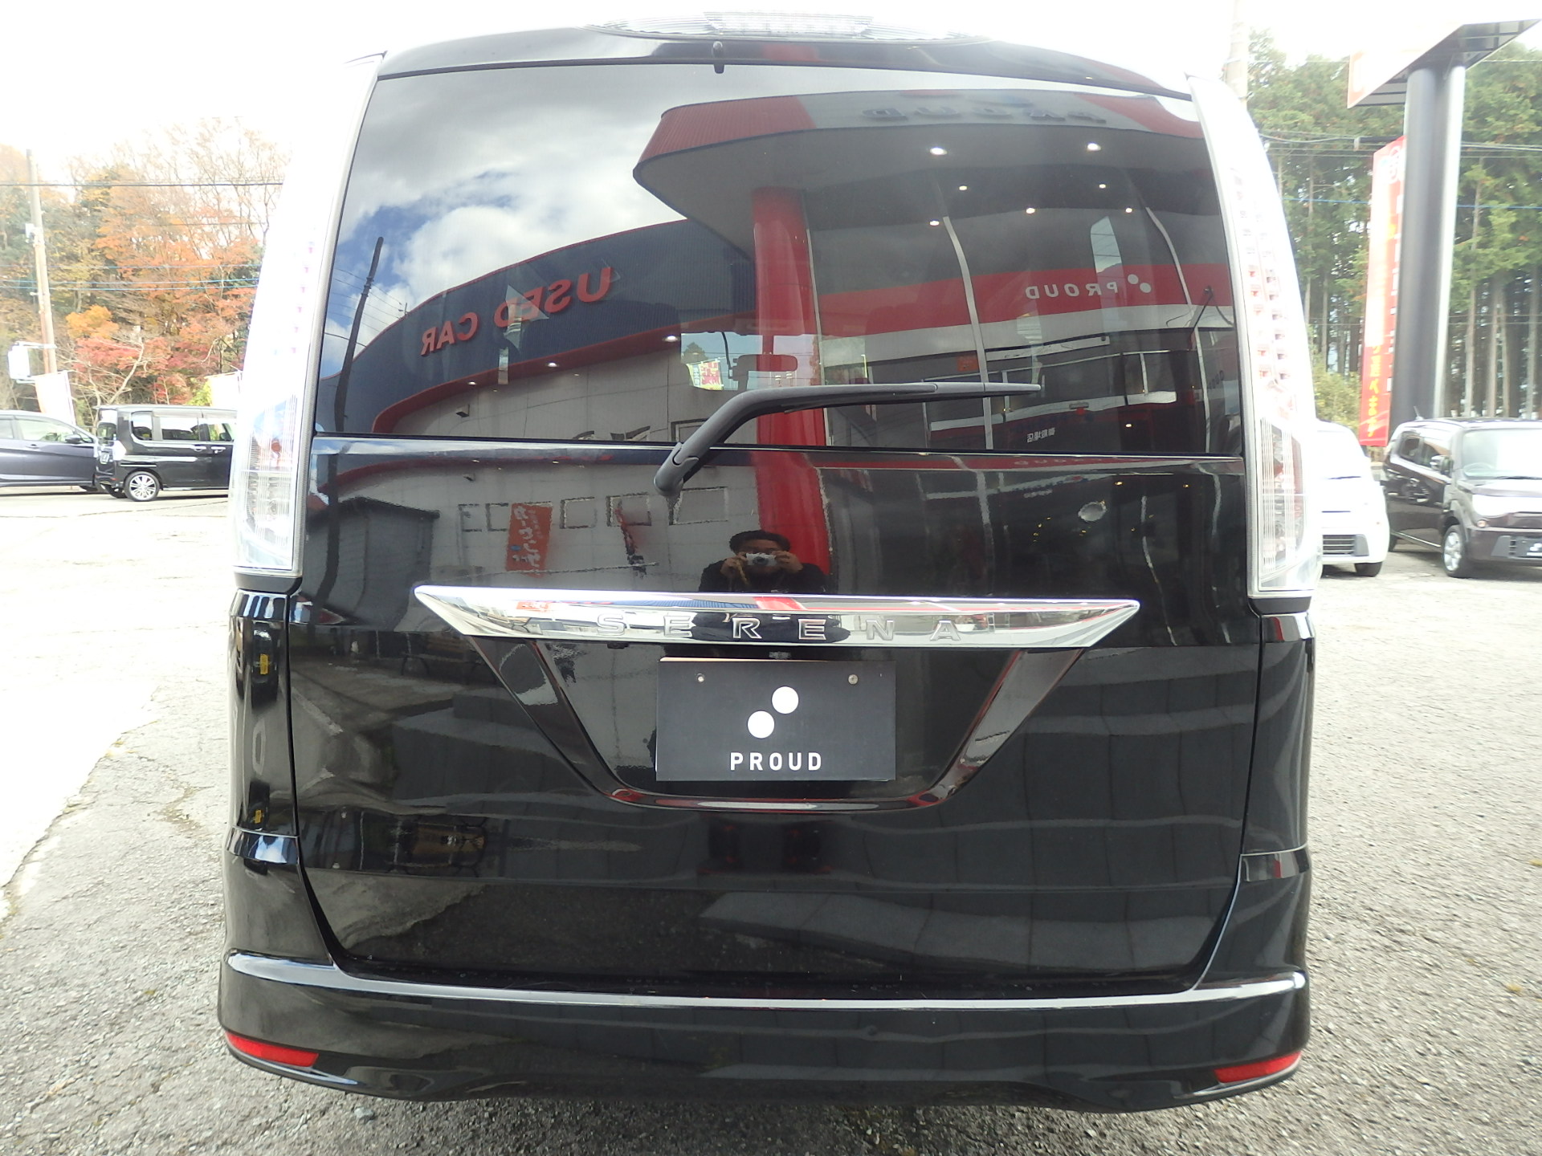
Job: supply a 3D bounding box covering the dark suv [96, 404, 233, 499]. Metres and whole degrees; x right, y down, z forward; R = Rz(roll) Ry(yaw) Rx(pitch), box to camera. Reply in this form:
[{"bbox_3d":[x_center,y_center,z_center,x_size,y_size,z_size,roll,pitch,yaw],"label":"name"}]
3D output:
[{"bbox_3d":[-11.049,-2.428,21.666,3.395,1.750,1.475,-6,9,-43],"label":"dark suv"}]

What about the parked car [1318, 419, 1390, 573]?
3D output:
[{"bbox_3d":[5.882,-0.980,12.737,1.475,1.620,3.395,2,7,15],"label":"parked car"}]

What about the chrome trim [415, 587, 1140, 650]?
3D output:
[{"bbox_3d":[0.009,0.055,1.505,0.985,0.072,0.085,0,7,-1],"label":"chrome trim"}]

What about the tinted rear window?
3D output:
[{"bbox_3d":[0.013,-0.457,1.590,1.300,0.545,0.090,0,-8,-1],"label":"tinted rear window"}]

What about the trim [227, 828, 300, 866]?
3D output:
[{"bbox_3d":[-0.761,0.405,1.670,0.150,0.045,0.120,0,7,-1],"label":"trim"}]

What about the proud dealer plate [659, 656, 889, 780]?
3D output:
[{"bbox_3d":[0.007,0.198,1.540,0.330,0.166,0.020,0,7,-1],"label":"proud dealer plate"}]

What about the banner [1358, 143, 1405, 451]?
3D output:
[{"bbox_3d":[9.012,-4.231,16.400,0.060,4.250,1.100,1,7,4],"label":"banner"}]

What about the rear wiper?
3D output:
[{"bbox_3d":[0.101,-0.184,1.485,0.515,0.155,0.070,0,7,-1],"label":"rear wiper"}]

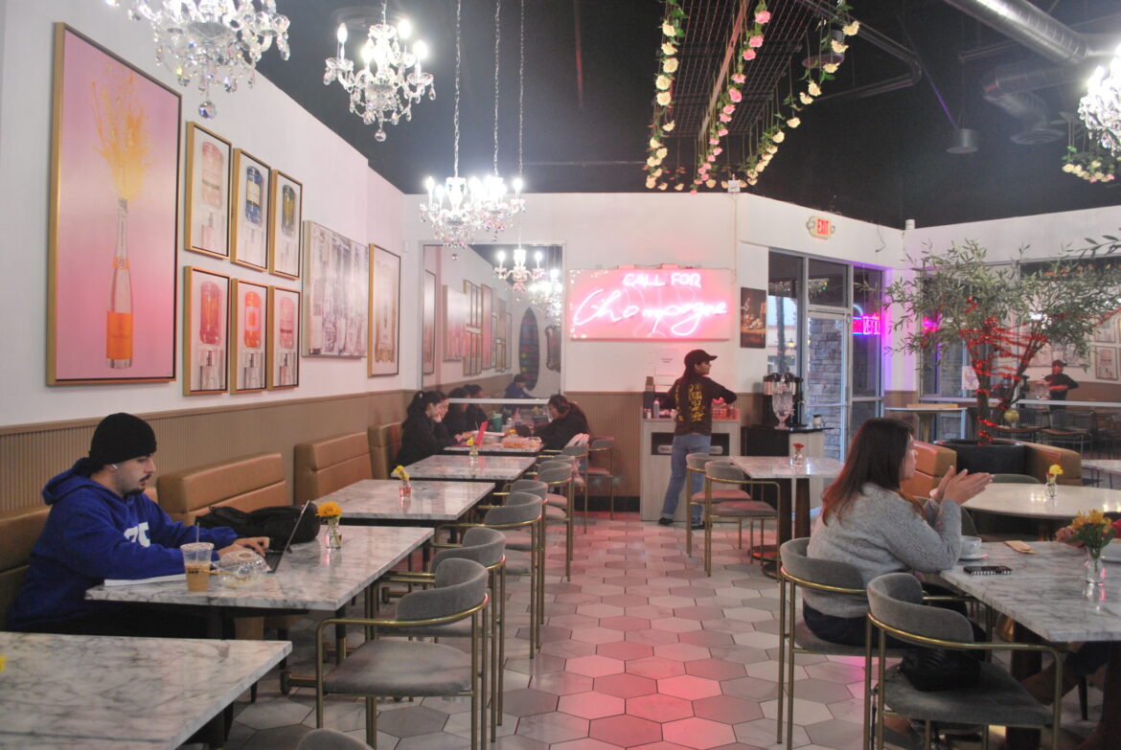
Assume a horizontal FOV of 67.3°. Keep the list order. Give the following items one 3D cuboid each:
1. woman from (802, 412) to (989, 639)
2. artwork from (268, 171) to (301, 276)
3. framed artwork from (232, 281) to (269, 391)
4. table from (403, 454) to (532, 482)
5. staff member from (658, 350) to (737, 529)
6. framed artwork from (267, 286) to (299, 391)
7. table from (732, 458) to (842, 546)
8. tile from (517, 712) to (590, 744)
[{"bbox_3d":[1.197,0.773,3.041,0.670,1.240,0.480,0,0,-8],"label":"woman"},{"bbox_3d":[-1.812,-0.978,5.565,0.040,0.660,0.410,0,1,4],"label":"artwork"},{"bbox_3d":[-1.911,-0.227,5.181,0.050,0.680,0.410,0,0,5],"label":"framed artwork"},{"bbox_3d":[-0.621,0.991,5.761,0.780,0.750,1.160,1,0,4],"label":"table"},{"bbox_3d":[1.248,0.581,7.676,0.680,1.610,0.450,0,0,10],"label":"staff member"},{"bbox_3d":[-1.697,-0.222,5.176,0.040,0.620,0.410,1,0,4],"label":"framed artwork"},{"bbox_3d":[1.763,1.069,6.443,0.770,0.750,1.220,0,1,4],"label":"table"},{"bbox_3d":[-0.029,1.416,3.369,0.288,0.010,0.317,0,0,4],"label":"tile"}]

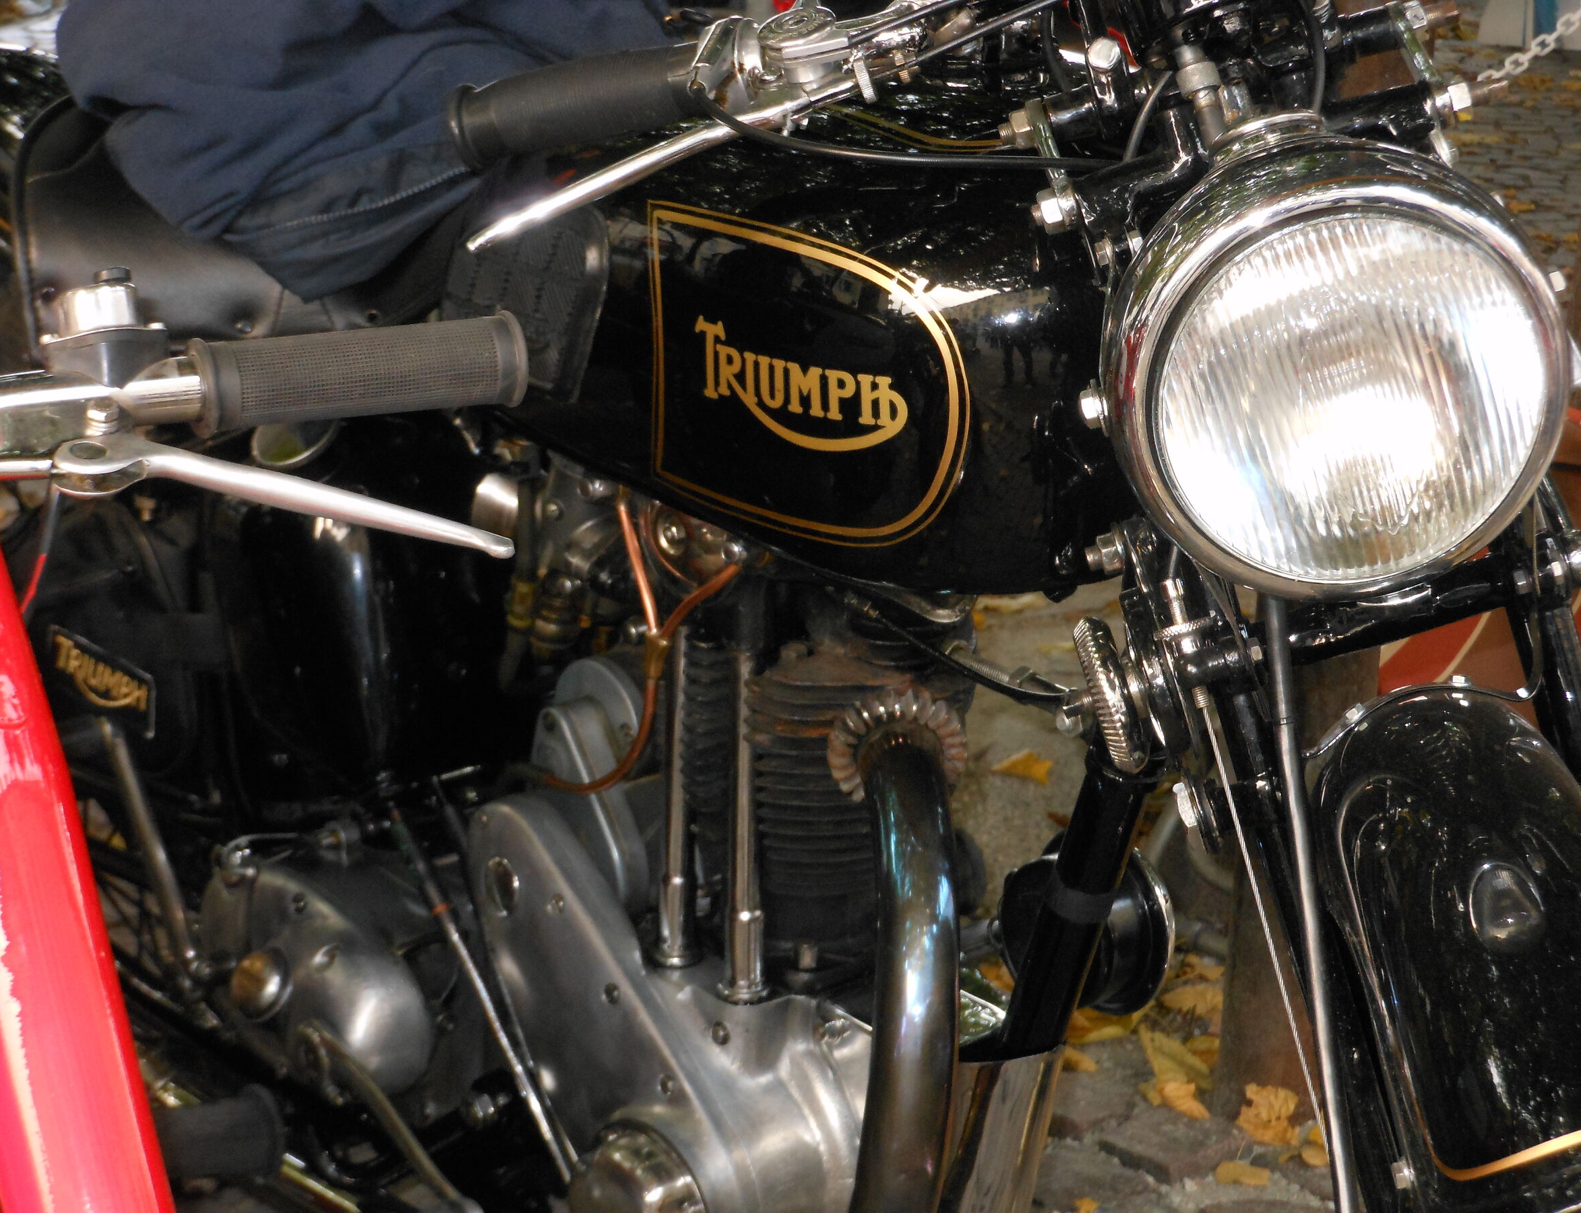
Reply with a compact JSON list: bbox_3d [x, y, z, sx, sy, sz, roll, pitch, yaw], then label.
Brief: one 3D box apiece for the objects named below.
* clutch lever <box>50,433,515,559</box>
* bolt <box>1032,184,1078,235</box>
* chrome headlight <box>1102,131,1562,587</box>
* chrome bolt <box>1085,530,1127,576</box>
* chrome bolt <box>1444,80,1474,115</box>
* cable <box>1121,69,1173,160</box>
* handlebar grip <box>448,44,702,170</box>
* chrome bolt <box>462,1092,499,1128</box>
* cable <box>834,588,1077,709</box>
[{"bbox_3d":[-0.188,-0.041,1.500,0.172,0.025,0.038,12,22,5],"label":"clutch lever"},{"bbox_3d":[0.125,-0.188,1.926,0.018,0.019,0.019,-15,25,3],"label":"bolt"},{"bbox_3d":[0.241,-0.120,1.835,0.200,0.203,0.165,-15,25,3],"label":"chrome headlight"},{"bbox_3d":[0.149,-0.025,1.925,0.017,0.018,0.018,-15,25,3],"label":"chrome bolt"},{"bbox_3d":[0.315,-0.240,1.914,0.011,0.017,0.017,-15,25,3],"label":"chrome bolt"},{"bbox_3d":[0.170,-0.235,1.940,0.026,0.045,0.018,-15,25,3],"label":"cable"},{"bbox_3d":[-0.105,-0.245,2.000,0.132,0.044,0.044,-6,17,21],"label":"handlebar grip"},{"bbox_3d":[-0.189,0.307,2.480,0.018,0.018,0.018,-13,24,-37],"label":"chrome bolt"},{"bbox_3d":[0.085,0.023,2.100,0.022,0.032,0.180,-13,24,-37],"label":"cable"}]

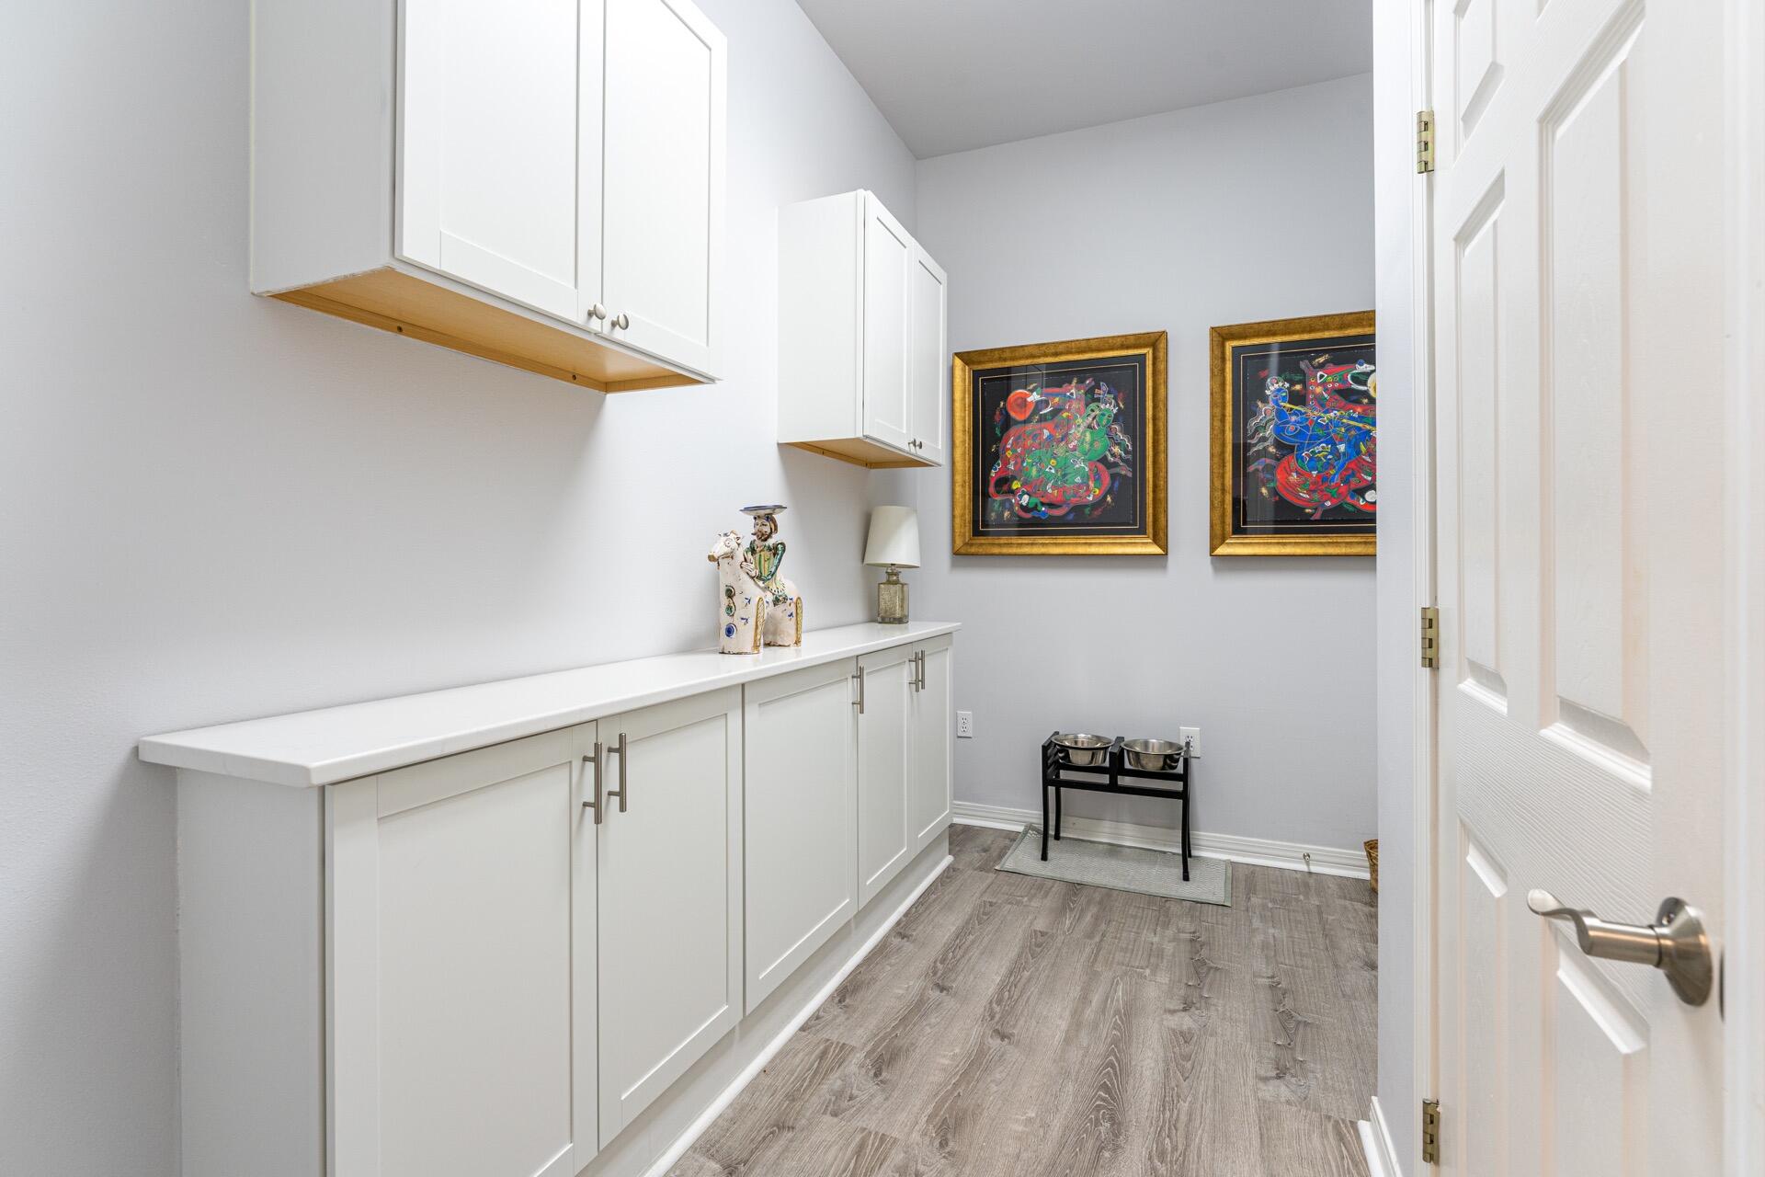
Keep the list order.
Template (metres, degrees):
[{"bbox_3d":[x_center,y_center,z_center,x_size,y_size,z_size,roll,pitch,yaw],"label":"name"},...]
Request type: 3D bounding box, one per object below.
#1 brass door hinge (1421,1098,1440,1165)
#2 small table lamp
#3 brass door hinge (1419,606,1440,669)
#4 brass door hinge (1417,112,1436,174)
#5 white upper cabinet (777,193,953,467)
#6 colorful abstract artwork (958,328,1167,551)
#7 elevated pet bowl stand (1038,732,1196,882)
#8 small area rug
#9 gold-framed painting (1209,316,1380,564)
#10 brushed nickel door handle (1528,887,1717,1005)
[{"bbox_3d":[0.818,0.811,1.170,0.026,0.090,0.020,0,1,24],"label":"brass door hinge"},{"bbox_3d":[0.041,-0.090,3.099,0.225,0.470,0.225,0,1,24],"label":"small table lamp"},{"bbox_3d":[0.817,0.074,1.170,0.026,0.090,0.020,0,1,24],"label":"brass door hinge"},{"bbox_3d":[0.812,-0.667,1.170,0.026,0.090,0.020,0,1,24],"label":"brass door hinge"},{"bbox_3d":[-0.032,-0.866,2.844,0.315,0.765,0.775,0,1,24],"label":"white upper cabinet"},{"bbox_3d":[0.748,-0.599,3.394,0.915,0.905,0.040,0,1,24],"label":"colorful abstract artwork"},{"bbox_3d":[0.954,0.865,3.178,0.560,0.475,0.290,0,1,24],"label":"elevated pet bowl stand"},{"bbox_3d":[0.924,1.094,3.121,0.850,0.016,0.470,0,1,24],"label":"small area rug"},{"bbox_3d":[1.735,-0.578,2.955,0.915,0.905,0.040,0,1,24],"label":"gold-framed painting"},{"bbox_3d":[0.521,0.237,0.571,0.060,0.066,0.145,0,1,24],"label":"brushed nickel door handle"}]

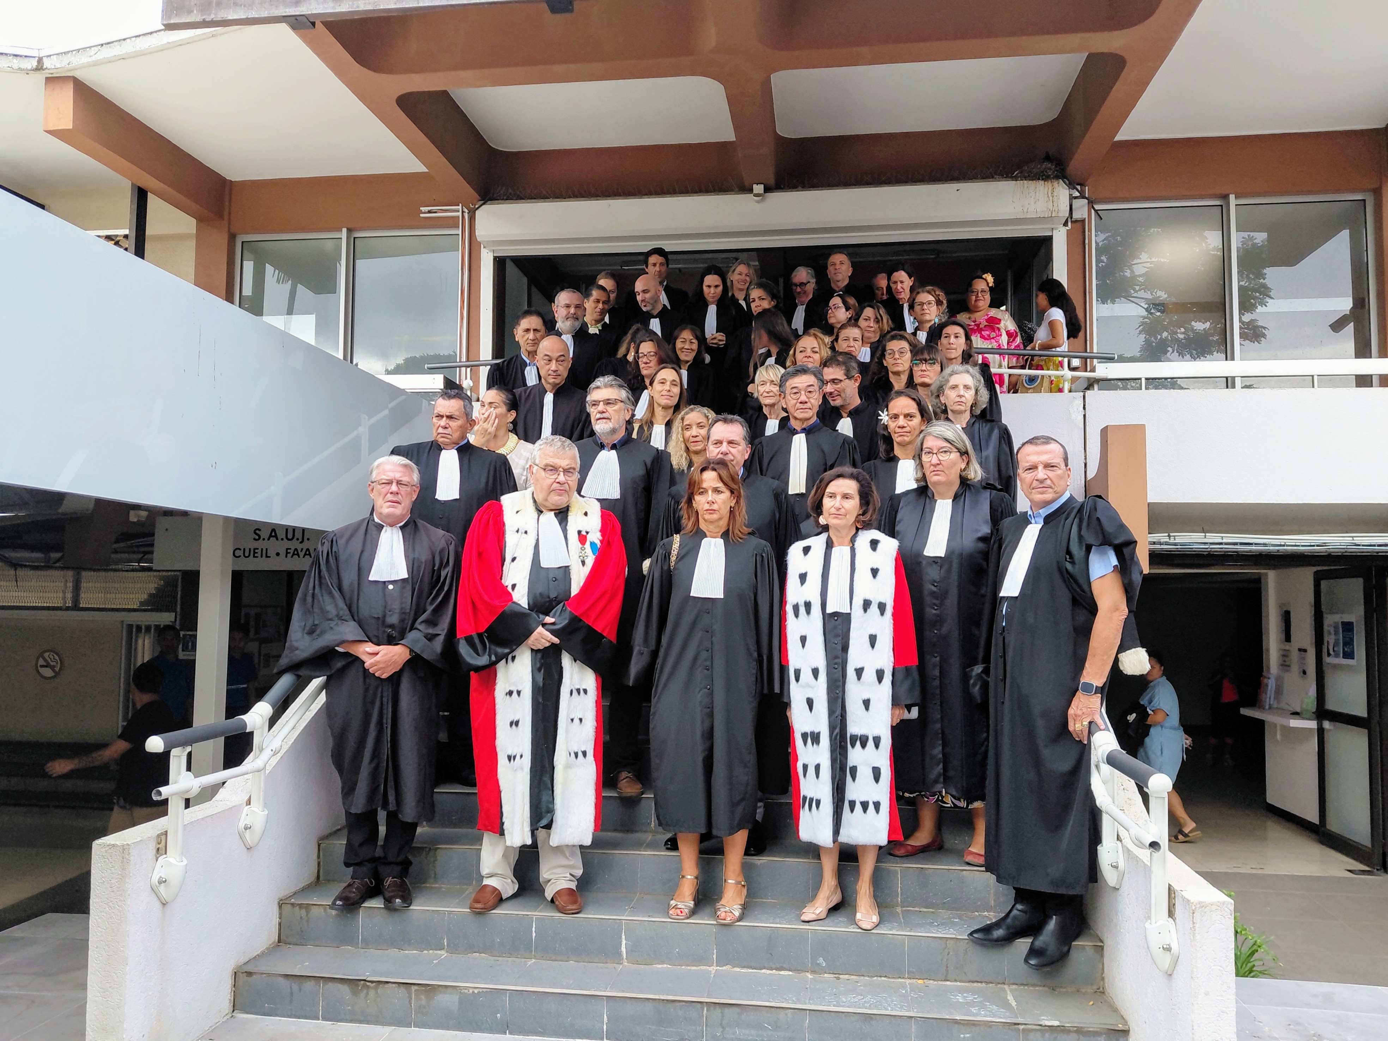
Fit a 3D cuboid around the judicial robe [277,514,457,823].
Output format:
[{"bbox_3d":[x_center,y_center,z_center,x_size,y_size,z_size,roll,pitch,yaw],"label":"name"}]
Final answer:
[{"bbox_3d":[-1.241,0.561,3.886,0.650,1.170,0.430,1,-3,-9],"label":"judicial robe"}]

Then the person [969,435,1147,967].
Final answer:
[{"bbox_3d":[1.228,0.566,3.479,0.440,1.735,0.550,3,-5,-42],"label":"person"}]

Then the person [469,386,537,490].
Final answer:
[{"bbox_3d":[-0.906,0.191,4.764,0.470,1.681,0.340,-2,-4,30],"label":"person"}]

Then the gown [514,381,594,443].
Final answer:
[{"bbox_3d":[-0.722,-0.123,5.085,0.560,1.180,0.380,0,-3,1],"label":"gown"}]

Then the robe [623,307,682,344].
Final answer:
[{"bbox_3d":[-0.261,-0.757,6.295,0.580,1.180,0.380,0,-3,7],"label":"robe"}]

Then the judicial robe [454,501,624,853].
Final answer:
[{"bbox_3d":[-0.592,0.554,3.870,0.630,1.318,0.420,1,-4,-7],"label":"judicial robe"}]

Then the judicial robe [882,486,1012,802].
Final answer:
[{"bbox_3d":[1.001,0.460,3.962,0.540,1.211,0.360,-1,-4,22],"label":"judicial robe"}]

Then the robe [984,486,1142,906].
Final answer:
[{"bbox_3d":[1.243,0.593,3.476,0.380,1.376,0.520,3,-5,-42],"label":"robe"}]

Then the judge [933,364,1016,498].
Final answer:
[{"bbox_3d":[1.284,0.071,4.777,0.510,1.643,0.360,-1,-4,17],"label":"judge"}]

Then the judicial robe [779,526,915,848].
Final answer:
[{"bbox_3d":[0.576,0.597,3.688,0.490,1.120,0.330,-1,-4,16],"label":"judicial robe"}]

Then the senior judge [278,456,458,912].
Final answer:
[{"bbox_3d":[-1.243,0.586,3.871,0.650,1.680,0.430,1,-3,-9],"label":"senior judge"}]

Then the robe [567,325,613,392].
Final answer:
[{"bbox_3d":[-0.745,-0.562,5.945,0.570,1.200,0.380,0,-3,2],"label":"robe"}]

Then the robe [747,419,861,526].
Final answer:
[{"bbox_3d":[0.493,0.126,4.546,0.590,1.170,0.380,0,-3,5],"label":"robe"}]

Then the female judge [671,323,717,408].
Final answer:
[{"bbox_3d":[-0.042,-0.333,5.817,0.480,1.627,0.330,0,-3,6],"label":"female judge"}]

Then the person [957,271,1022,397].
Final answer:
[{"bbox_3d":[2.002,-0.896,6.894,0.560,1.620,0.380,0,-3,16],"label":"person"}]

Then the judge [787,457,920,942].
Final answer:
[{"bbox_3d":[0.576,0.623,3.686,0.490,1.633,0.340,-1,-4,16],"label":"judge"}]

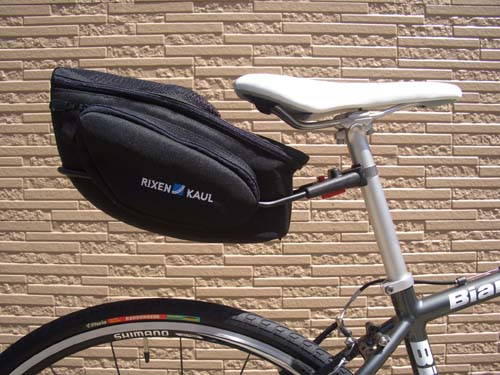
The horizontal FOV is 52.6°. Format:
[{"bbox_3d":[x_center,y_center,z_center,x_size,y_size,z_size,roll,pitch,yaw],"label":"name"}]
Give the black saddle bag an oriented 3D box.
[{"bbox_3d":[-0.095,-0.033,0.640,0.325,0.182,0.185,11,0,0],"label":"black saddle bag"}]

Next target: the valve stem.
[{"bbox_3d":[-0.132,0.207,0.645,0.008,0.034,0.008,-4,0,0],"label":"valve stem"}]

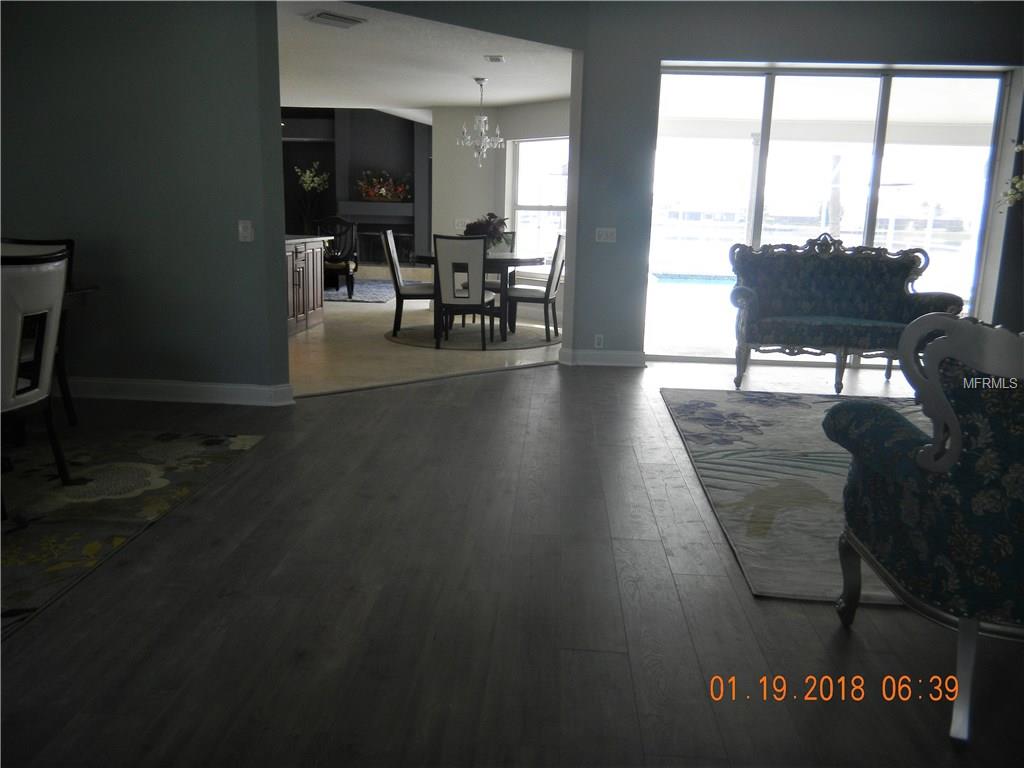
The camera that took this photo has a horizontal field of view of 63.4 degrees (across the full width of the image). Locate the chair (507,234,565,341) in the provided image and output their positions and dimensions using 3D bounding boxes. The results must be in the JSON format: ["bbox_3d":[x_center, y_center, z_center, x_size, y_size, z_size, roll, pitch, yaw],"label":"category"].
[{"bbox_3d":[0.224,-0.947,8.081,0.630,1.000,0.480,5,13,15],"label":"chair"}]

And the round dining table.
[{"bbox_3d":[-0.338,-0.862,8.144,1.270,0.780,1.270,1,12,0],"label":"round dining table"}]

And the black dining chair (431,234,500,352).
[{"bbox_3d":[-0.419,-0.835,7.484,0.480,1.000,0.630,2,12,5],"label":"black dining chair"}]

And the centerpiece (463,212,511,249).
[{"bbox_3d":[-0.244,-1.441,8.015,0.470,0.420,0.450,2,12,3],"label":"centerpiece"}]

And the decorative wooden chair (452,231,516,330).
[{"bbox_3d":[-0.223,-1.117,8.820,0.480,1.000,0.630,4,12,13],"label":"decorative wooden chair"}]

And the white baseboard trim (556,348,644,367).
[{"bbox_3d":[0.741,-0.209,6.763,0.720,0.133,0.060,2,12,3],"label":"white baseboard trim"}]

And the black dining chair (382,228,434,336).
[{"bbox_3d":[-0.911,-0.984,8.122,0.640,1.000,0.480,1,12,-1],"label":"black dining chair"}]

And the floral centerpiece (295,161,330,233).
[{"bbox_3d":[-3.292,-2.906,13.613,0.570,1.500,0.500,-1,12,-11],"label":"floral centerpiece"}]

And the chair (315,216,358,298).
[{"bbox_3d":[-2.433,-1.723,11.252,0.640,1.060,0.600,0,12,-8],"label":"chair"}]

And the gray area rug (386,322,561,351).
[{"bbox_3d":[-0.338,-0.486,8.224,1.820,0.012,1.820,2,12,3],"label":"gray area rug"}]

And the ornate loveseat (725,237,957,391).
[{"bbox_3d":[2.410,-0.555,6.229,1.630,1.115,0.790,2,12,3],"label":"ornate loveseat"}]

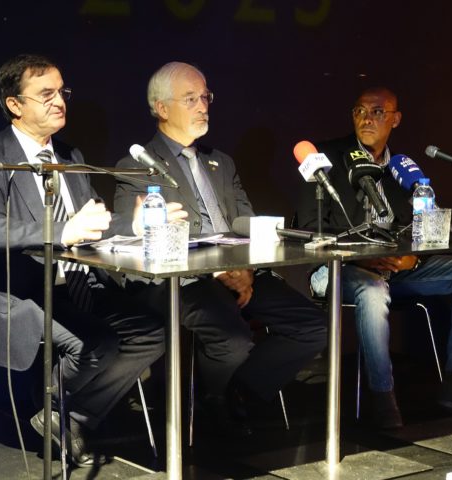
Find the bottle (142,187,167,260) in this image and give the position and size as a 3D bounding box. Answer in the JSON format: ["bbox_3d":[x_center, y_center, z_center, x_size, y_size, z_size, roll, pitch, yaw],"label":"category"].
[{"bbox_3d":[-0.200,-0.053,3.642,0.065,0.206,0.065,0,6,0],"label":"bottle"}]

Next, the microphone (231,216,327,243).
[{"bbox_3d":[0.171,-0.028,4.330,0.305,0.082,0.082,8,7,11],"label":"microphone"}]

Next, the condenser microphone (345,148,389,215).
[{"bbox_3d":[0.460,-0.183,4.149,0.098,0.245,0.098,-3,-35,-31],"label":"condenser microphone"}]

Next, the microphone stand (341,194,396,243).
[{"bbox_3d":[0.461,-0.077,4.213,0.190,0.140,0.175,-4,7,-37],"label":"microphone stand"}]

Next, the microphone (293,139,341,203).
[{"bbox_3d":[0.321,-0.229,4.430,0.078,0.078,0.265,-5,49,-41],"label":"microphone"}]

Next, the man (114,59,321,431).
[{"bbox_3d":[-0.012,0.029,4.690,0.560,1.310,0.680,-5,8,-41],"label":"man"}]

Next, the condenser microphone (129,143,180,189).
[{"bbox_3d":[-0.217,-0.212,3.916,0.048,0.048,0.228,-5,36,-42],"label":"condenser microphone"}]

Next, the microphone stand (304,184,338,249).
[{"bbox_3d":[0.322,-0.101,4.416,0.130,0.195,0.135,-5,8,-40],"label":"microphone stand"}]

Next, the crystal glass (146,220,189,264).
[{"bbox_3d":[-0.149,0.004,3.555,0.091,0.110,0.091,-4,7,-37],"label":"crystal glass"}]

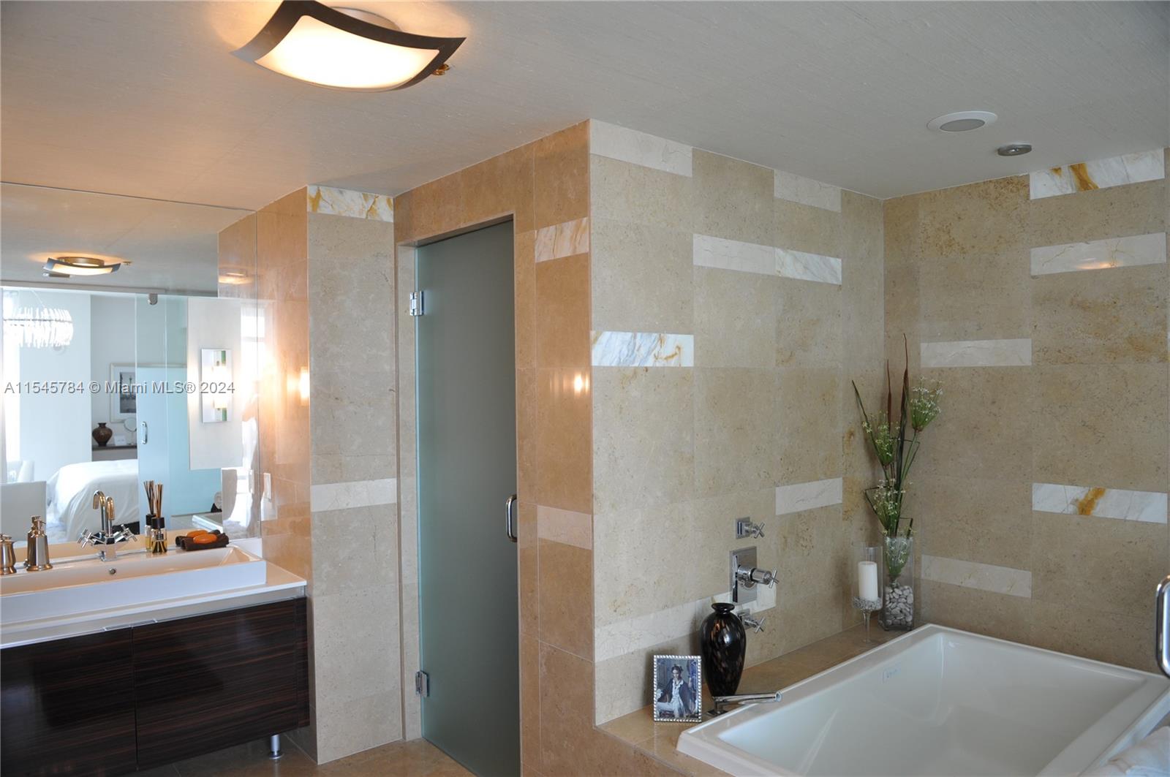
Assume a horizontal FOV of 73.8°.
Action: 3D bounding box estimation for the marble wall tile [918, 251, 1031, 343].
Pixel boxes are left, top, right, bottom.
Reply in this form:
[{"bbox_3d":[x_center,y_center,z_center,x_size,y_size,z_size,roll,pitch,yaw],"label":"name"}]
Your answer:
[{"bbox_3d":[1.611,-0.372,3.224,0.020,0.351,0.443,-1,1,-40],"label":"marble wall tile"}]

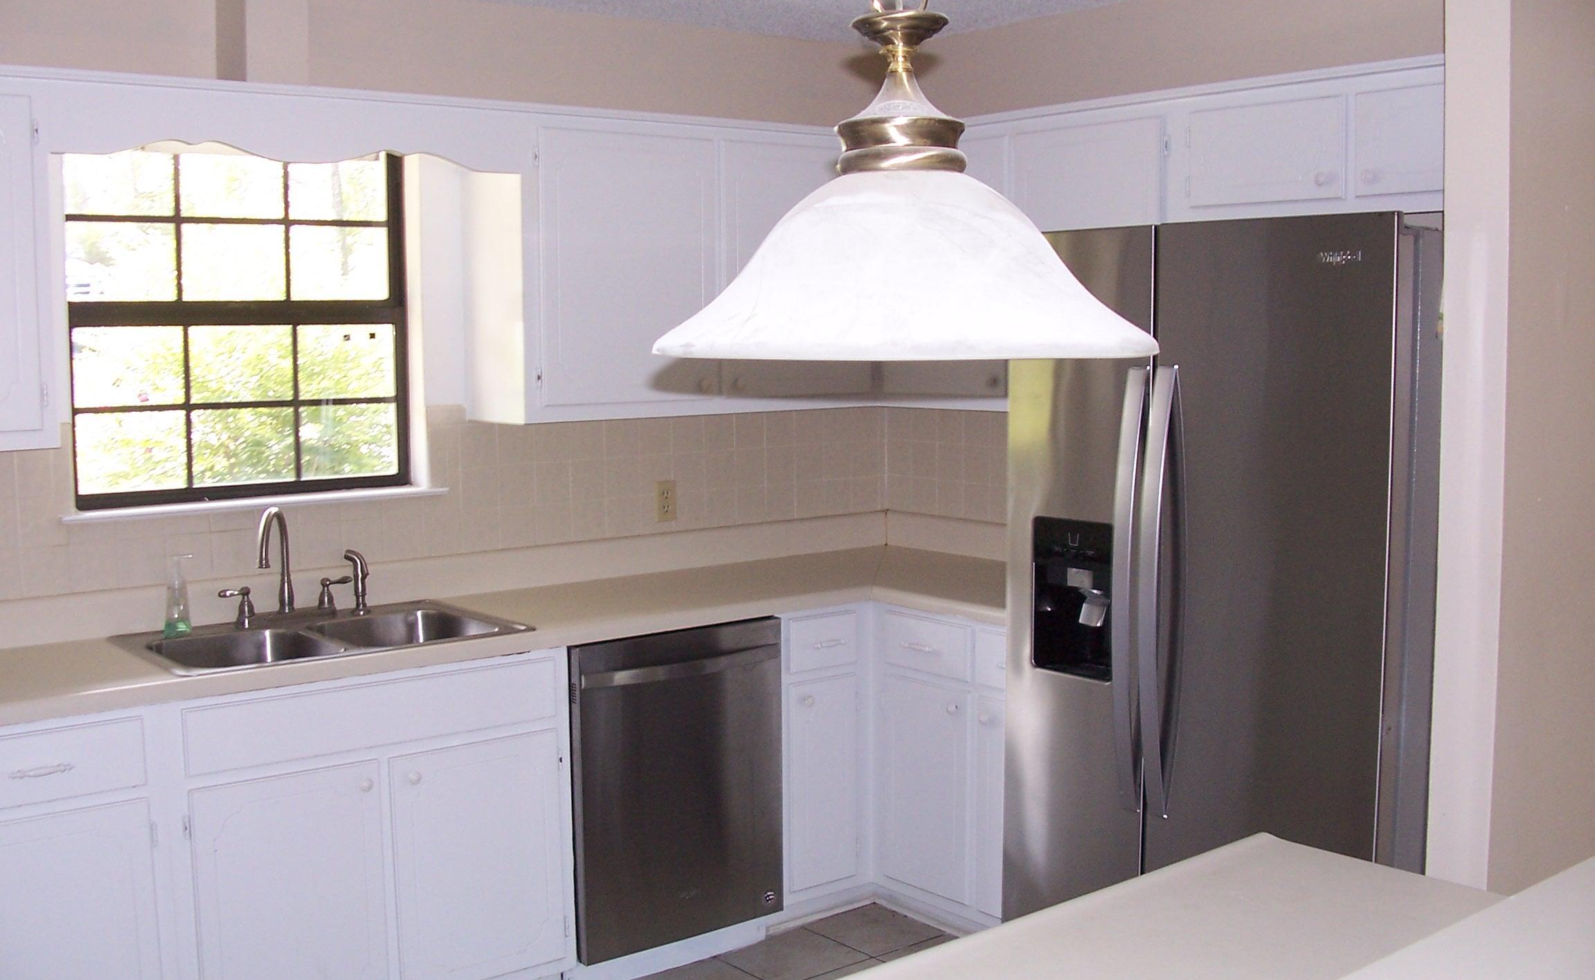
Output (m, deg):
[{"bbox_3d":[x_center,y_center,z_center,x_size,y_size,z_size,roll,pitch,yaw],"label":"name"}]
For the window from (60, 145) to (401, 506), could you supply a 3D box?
[{"bbox_3d":[-1.349,-0.422,3.914,0.886,0.896,0.091,-5,7,-38],"label":"window"}]

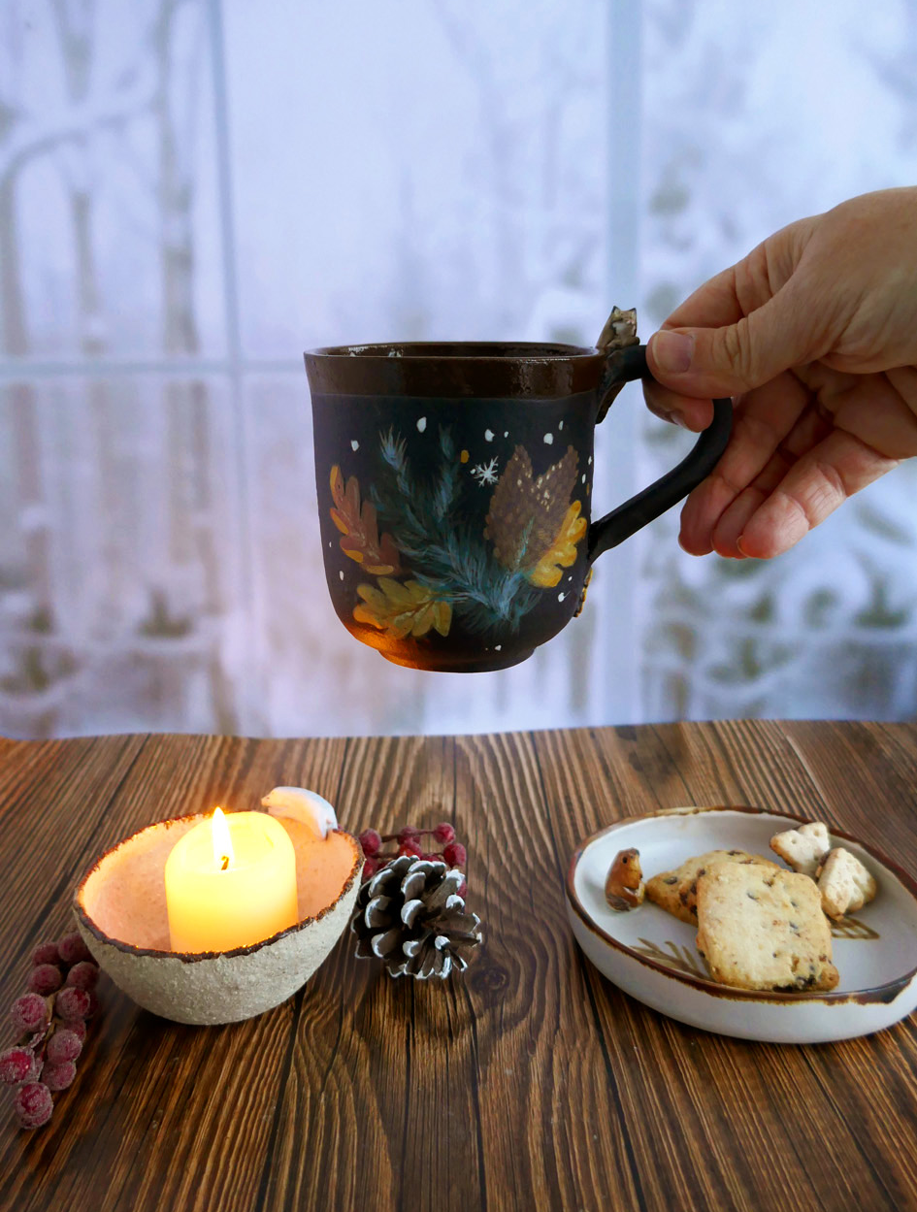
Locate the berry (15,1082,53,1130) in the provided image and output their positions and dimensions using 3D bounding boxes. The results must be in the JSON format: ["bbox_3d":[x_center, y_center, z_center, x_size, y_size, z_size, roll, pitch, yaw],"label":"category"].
[{"bbox_3d":[-0.135,0.158,0.302,0.012,0.012,0.012,0,18,0],"label":"berry"}]

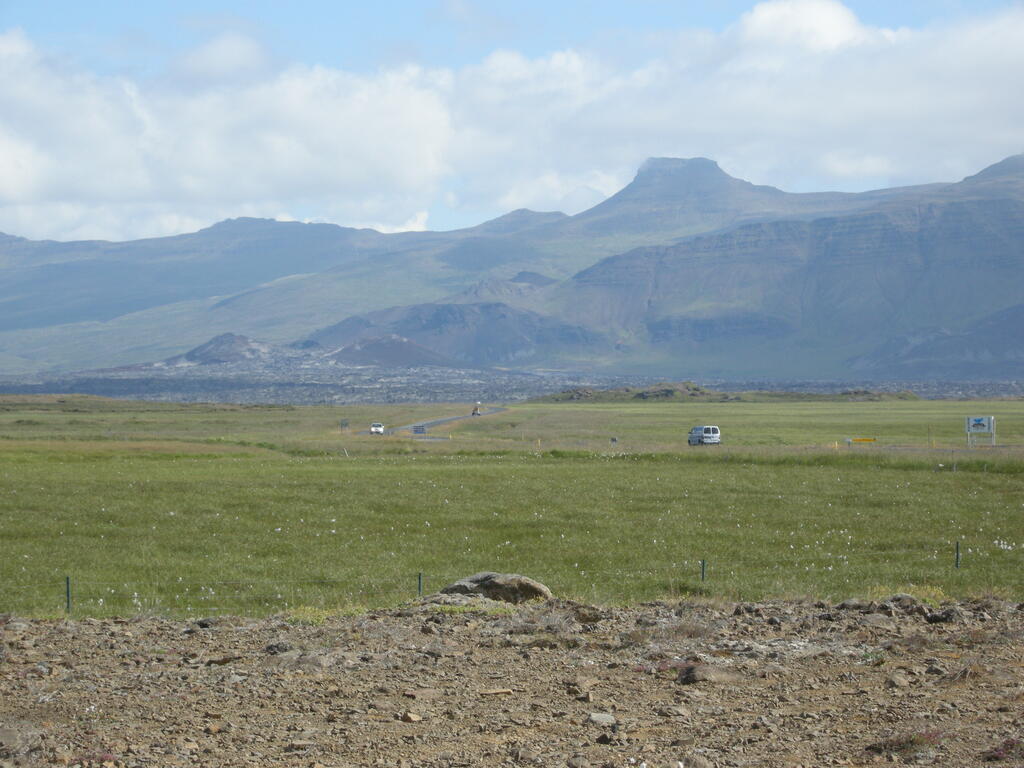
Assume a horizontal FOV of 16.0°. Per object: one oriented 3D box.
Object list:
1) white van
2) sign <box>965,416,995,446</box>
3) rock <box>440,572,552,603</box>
[{"bbox_3d":[18.620,4.930,352.000,1.800,1.900,4.500,0,0,-17],"label":"white van"},{"bbox_3d":[44.400,4.530,345.000,2.850,2.900,0.300,0,0,20],"label":"sign"},{"bbox_3d":[-0.120,1.570,28.000,0.860,0.240,0.600,0,0,0],"label":"rock"}]

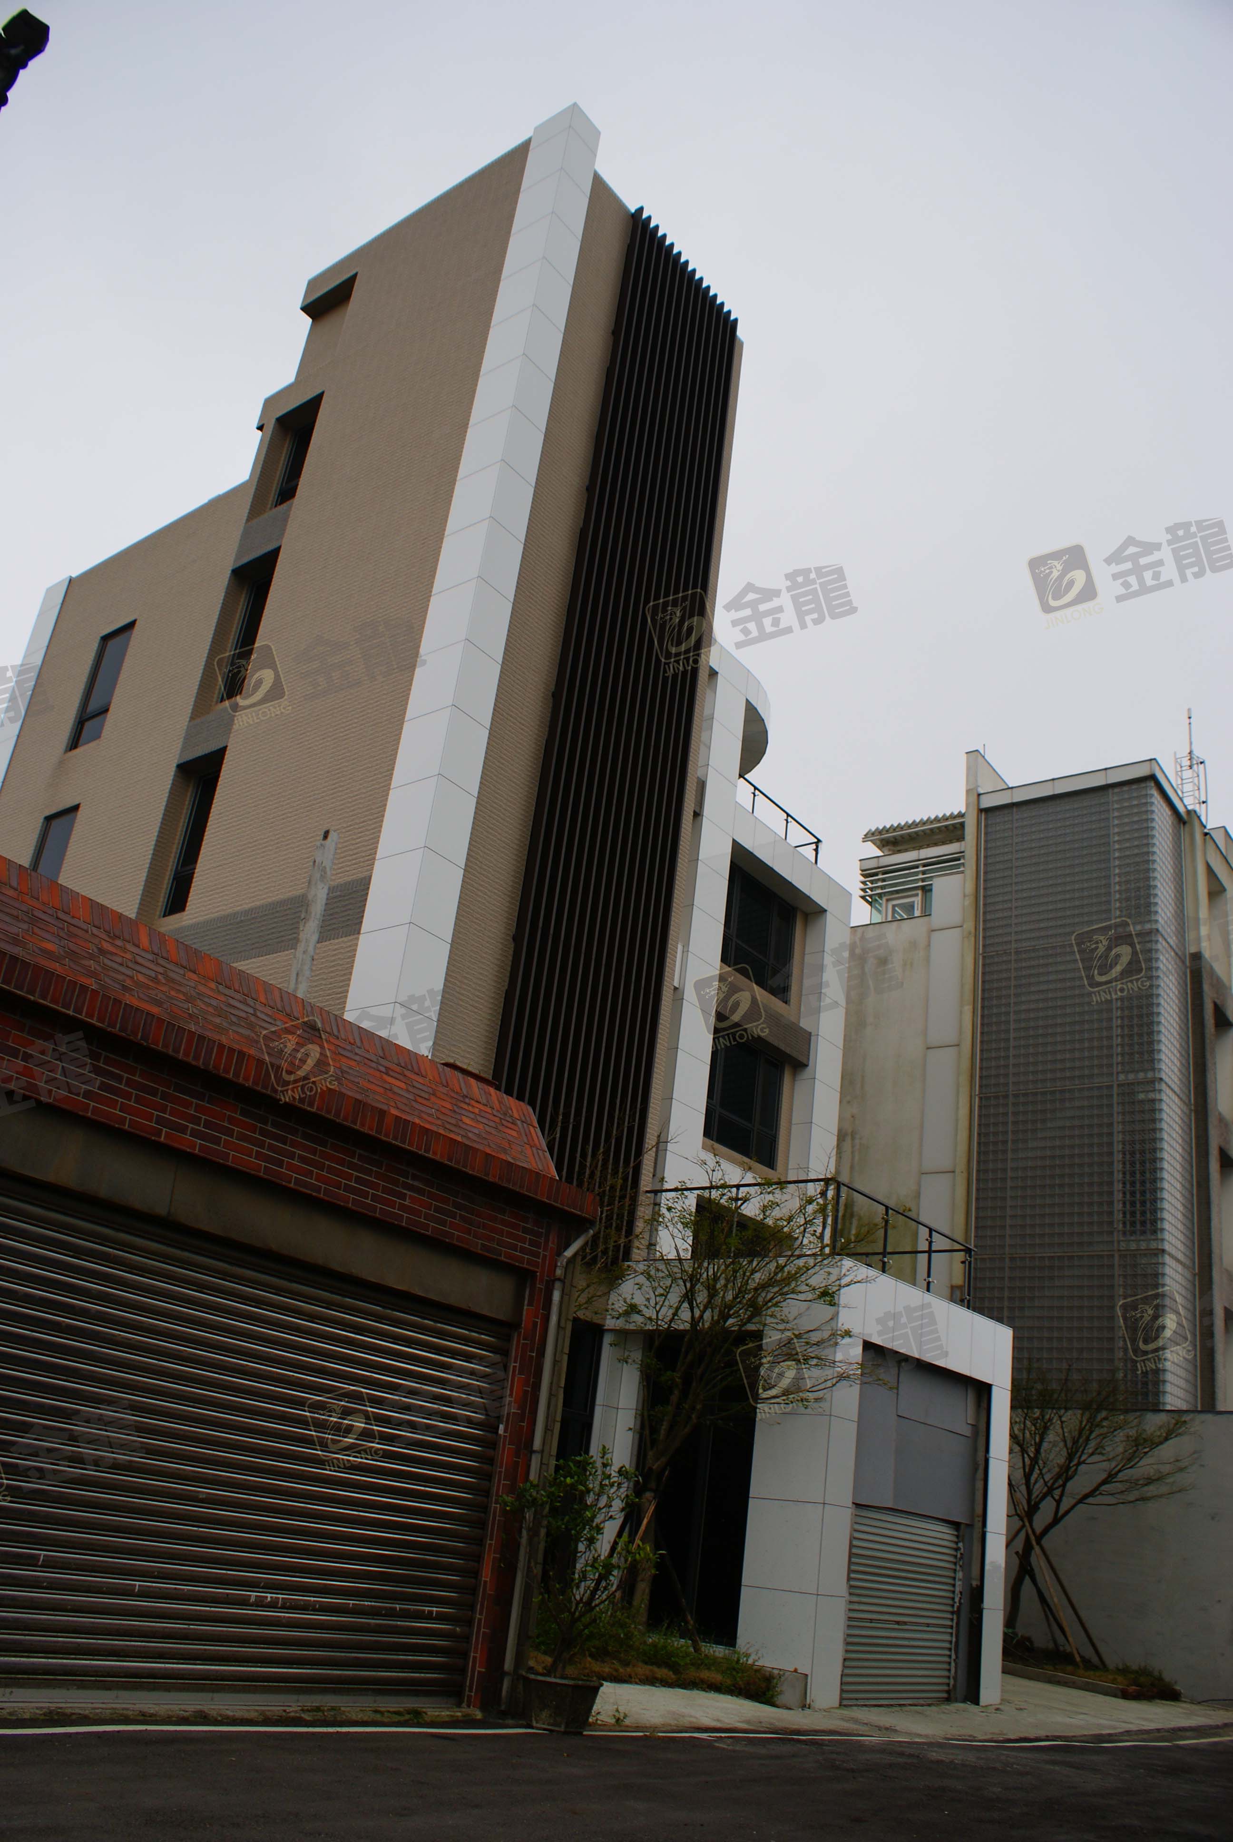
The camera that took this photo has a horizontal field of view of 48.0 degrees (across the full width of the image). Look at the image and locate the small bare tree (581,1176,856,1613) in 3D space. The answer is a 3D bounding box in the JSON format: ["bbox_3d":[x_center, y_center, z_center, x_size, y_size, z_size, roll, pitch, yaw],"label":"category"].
[{"bbox_3d":[1.185,5.281,15.516,2.900,5.224,2.800,5,-24,6],"label":"small bare tree"}]

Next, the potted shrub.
[{"bbox_3d":[-0.310,4.660,9.750,1.100,1.850,1.000,7,-23,0],"label":"potted shrub"}]

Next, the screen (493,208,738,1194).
[{"bbox_3d":[0.240,-3.533,19.820,0.240,16.120,2.961,-11,-30,35],"label":"screen"}]

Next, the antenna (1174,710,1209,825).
[{"bbox_3d":[14.800,-3.800,35.500,0.700,4.000,0.700,-7,-27,31],"label":"antenna"}]

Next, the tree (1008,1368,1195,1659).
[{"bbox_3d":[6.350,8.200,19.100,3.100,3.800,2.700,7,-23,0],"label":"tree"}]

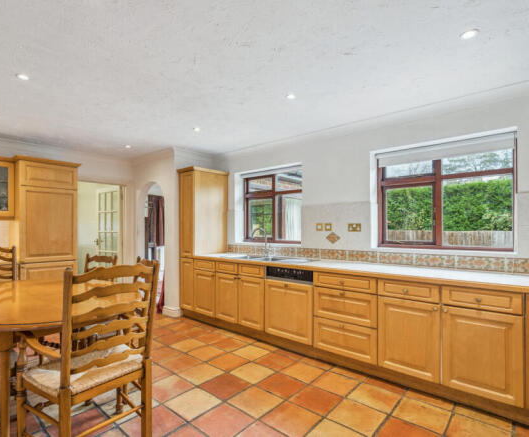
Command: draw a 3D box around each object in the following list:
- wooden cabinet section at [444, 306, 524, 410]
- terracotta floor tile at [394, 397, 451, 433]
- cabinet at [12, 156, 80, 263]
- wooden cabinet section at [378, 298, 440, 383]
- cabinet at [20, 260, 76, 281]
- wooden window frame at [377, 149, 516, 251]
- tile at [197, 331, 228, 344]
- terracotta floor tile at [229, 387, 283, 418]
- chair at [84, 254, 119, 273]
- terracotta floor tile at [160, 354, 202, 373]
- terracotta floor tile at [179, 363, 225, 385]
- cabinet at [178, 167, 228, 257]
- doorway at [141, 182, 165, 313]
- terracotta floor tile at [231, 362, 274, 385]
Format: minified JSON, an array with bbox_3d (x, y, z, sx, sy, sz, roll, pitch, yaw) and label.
[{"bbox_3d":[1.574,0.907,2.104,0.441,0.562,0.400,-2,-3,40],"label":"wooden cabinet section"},{"bbox_3d":[1.059,1.329,1.965,0.305,0.018,0.305,-2,-4,40],"label":"terracotta floor tile"},{"bbox_3d":[-2.892,-0.085,3.786,0.600,1.260,0.630,-2,-3,40],"label":"cabinet"},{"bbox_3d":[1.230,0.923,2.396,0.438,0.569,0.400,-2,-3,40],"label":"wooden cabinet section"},{"bbox_3d":[-2.957,0.915,3.890,0.580,0.740,0.590,-2,-4,40],"label":"cabinet"},{"bbox_3d":[1.714,-0.196,2.866,1.160,1.000,0.080,-2,-3,40],"label":"wooden window frame"},{"bbox_3d":[-0.607,1.385,3.384,0.302,0.014,0.302,-2,-3,40],"label":"tile"},{"bbox_3d":[-0.060,1.324,2.098,0.305,0.018,0.305,-2,-4,40],"label":"terracotta floor tile"},{"bbox_3d":[-1.737,0.848,2.695,0.480,0.990,0.500,-2,-3,32],"label":"chair"},{"bbox_3d":[-0.791,1.377,2.748,0.300,0.015,0.300,-3,-5,41],"label":"terracotta floor tile"},{"bbox_3d":[-0.549,1.365,2.541,0.300,0.015,0.300,-3,-5,41],"label":"terracotta floor tile"},{"bbox_3d":[-0.900,-0.093,4.373,0.360,1.250,0.610,-2,-3,40],"label":"cabinet"},{"bbox_3d":[-1.769,0.431,4.679,0.850,2.010,0.140,-2,-3,40],"label":"doorway"},{"bbox_3d":[-0.095,1.348,2.542,0.302,0.014,0.302,-2,-3,40],"label":"terracotta floor tile"}]

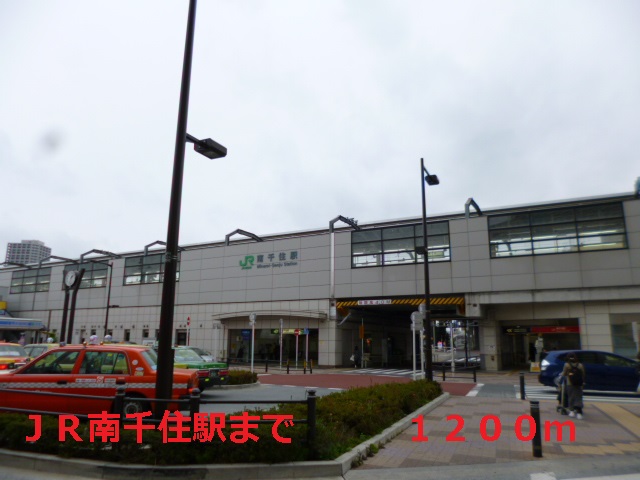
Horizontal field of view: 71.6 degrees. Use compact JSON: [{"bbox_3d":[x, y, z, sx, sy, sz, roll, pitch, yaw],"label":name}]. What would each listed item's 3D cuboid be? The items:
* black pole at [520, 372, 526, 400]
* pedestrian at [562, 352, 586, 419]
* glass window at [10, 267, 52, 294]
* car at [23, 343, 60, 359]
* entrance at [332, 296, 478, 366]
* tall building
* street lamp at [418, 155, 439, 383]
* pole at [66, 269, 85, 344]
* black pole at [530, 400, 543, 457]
[{"bbox_3d":[6.319,4.584,13.882,0.140,0.800,0.140,1,-13,0],"label":"black pole"},{"bbox_3d":[6.086,3.457,10.690,0.500,1.530,0.420,-1,-13,5],"label":"pedestrian"},{"bbox_3d":[-32.471,4.654,49.850,6.607,2.603,0.200,-5,-14,24],"label":"glass window"},{"bbox_3d":[-11.289,5.124,18.493,4.650,1.520,1.690,1,-13,-2],"label":"car"},{"bbox_3d":[6.115,6.734,32.391,10.023,5.068,2.500,-5,-14,24],"label":"entrance"},{"bbox_3d":[-304.771,51.831,454.502,30.000,104.261,24.000,-3,-14,14],"label":"tall building"},{"bbox_3d":[4.429,1.253,18.070,0.450,9.162,1.870,-6,-15,27],"label":"street lamp"},{"bbox_3d":[-12.831,4.179,23.129,0.450,5.450,0.270,1,-13,0],"label":"pole"},{"bbox_3d":[3.471,3.011,7.134,0.127,0.810,0.127,1,-13,0],"label":"black pole"}]

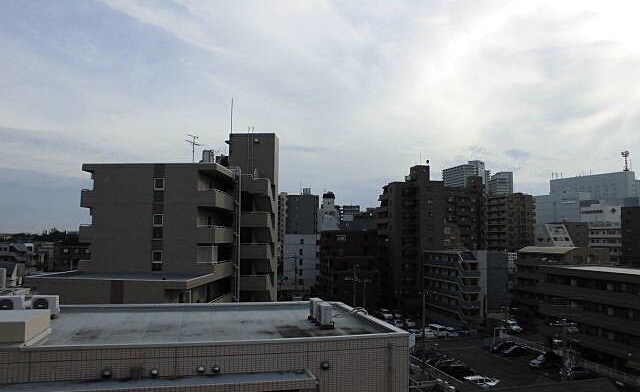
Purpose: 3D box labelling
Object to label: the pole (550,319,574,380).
[{"bbox_3d":[16.634,14.417,32.469,1.700,12.060,0.600,1,-5,-10],"label":"pole"}]

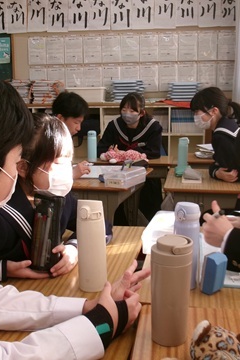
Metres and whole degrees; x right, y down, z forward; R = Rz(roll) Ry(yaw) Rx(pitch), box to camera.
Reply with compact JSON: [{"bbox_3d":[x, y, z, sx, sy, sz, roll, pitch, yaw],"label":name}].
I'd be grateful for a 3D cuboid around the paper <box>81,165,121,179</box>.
[{"bbox_3d":[-0.107,-0.049,2.885,0.260,0.004,0.360,3,11,15],"label":"paper"}]

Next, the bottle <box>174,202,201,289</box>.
[{"bbox_3d":[0.165,0.161,1.220,0.065,0.209,0.070,0,11,0],"label":"bottle"}]

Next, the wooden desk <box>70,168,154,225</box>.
[{"bbox_3d":[-0.078,0.328,2.785,0.400,0.700,0.600,3,11,15],"label":"wooden desk"}]

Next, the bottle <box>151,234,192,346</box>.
[{"bbox_3d":[0.101,0.214,0.966,0.077,0.197,0.077,0,11,0],"label":"bottle"}]

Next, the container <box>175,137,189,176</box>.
[{"bbox_3d":[0.349,-0.132,2.797,0.065,0.206,0.065,0,11,0],"label":"container"}]

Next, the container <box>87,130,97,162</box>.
[{"bbox_3d":[-0.185,-0.221,3.273,0.063,0.197,0.063,0,11,0],"label":"container"}]

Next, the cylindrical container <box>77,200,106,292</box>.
[{"bbox_3d":[-0.068,0.157,1.209,0.066,0.217,0.070,0,11,0],"label":"cylindrical container"}]

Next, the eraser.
[{"bbox_3d":[0.227,0.222,1.211,0.050,0.092,0.042,-5,15,-43],"label":"eraser"}]

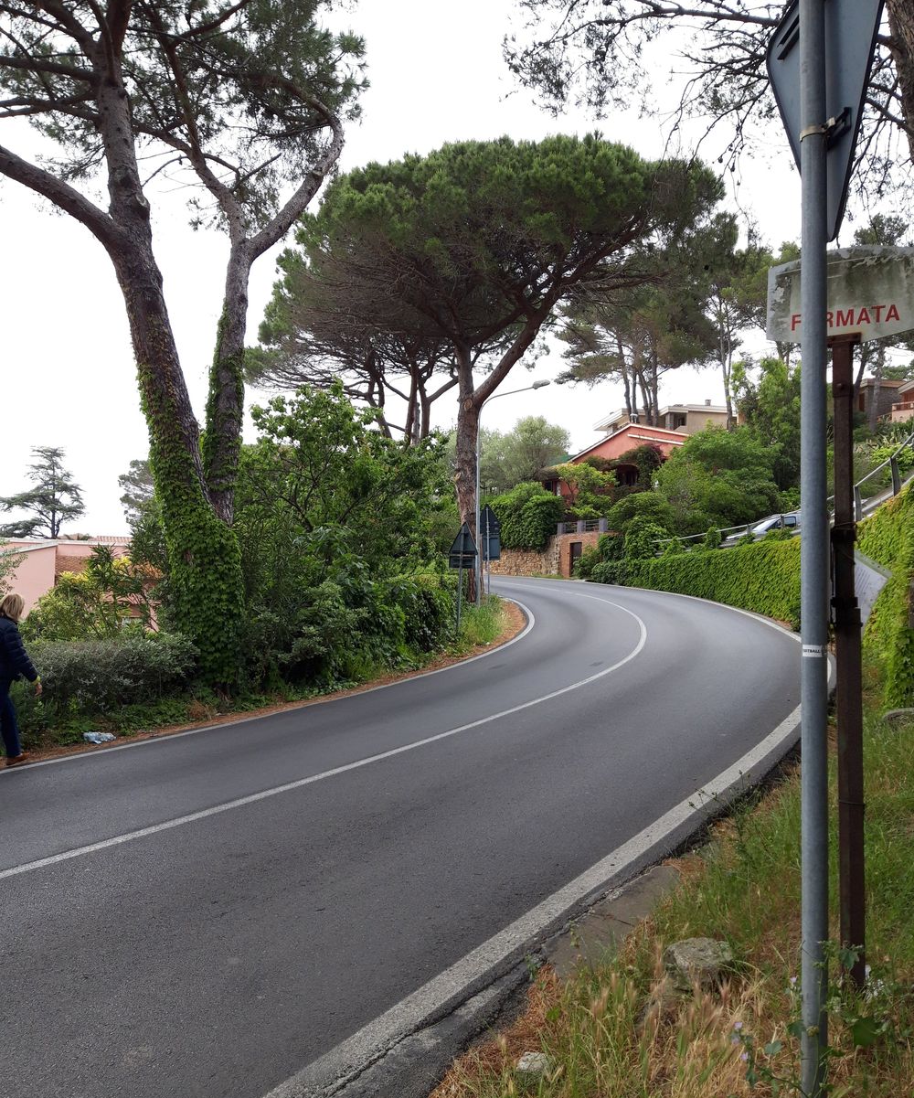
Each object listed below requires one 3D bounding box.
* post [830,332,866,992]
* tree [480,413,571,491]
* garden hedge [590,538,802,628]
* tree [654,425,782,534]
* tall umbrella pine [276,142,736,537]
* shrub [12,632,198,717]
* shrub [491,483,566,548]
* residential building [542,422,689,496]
[{"bbox_3d":[1.266,0.364,2.950,0.100,2.130,0.090,0,0,14],"label":"post"},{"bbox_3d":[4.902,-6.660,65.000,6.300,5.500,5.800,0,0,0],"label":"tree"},{"bbox_3d":[8.100,0.800,32.500,2.200,2.400,20.000,0,0,-7],"label":"garden hedge"},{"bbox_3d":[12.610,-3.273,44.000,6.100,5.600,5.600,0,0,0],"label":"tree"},{"bbox_3d":[1.468,-7.056,34.000,16.000,16.000,13.500,0,0,0],"label":"tall umbrella pine"},{"bbox_3d":[-4.550,1.500,11.800,1.200,1.100,2.500,0,-1,43],"label":"shrub"},{"bbox_3d":[4.148,-1.974,55.000,4.600,4.100,3.600,0,0,12],"label":"shrub"},{"bbox_3d":[11.126,-5.643,62.000,10.500,6.000,9.000,0,-1,34],"label":"residential building"}]

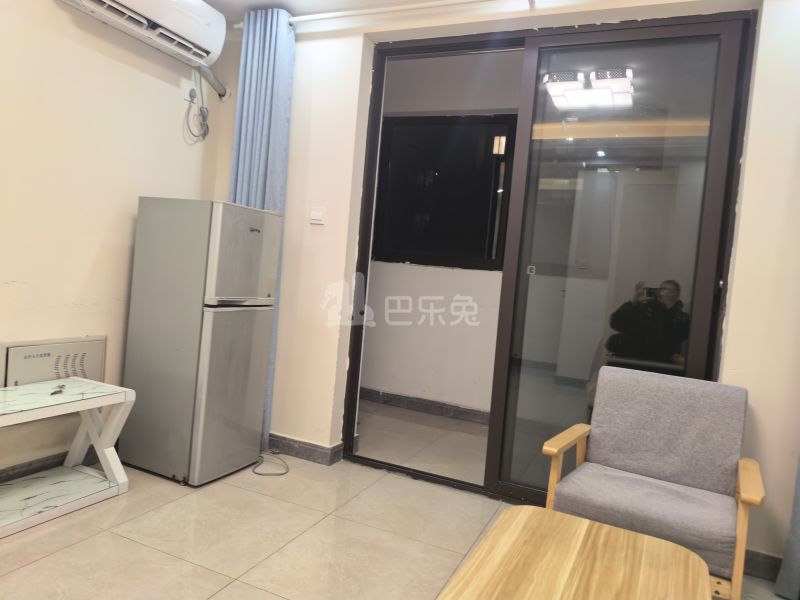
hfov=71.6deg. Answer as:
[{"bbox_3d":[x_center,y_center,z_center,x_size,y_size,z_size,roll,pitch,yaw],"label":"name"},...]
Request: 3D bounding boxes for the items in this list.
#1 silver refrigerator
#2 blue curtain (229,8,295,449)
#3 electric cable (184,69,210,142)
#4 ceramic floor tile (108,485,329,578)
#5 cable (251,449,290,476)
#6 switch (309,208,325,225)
[{"bbox_3d":[-0.995,0.178,2.809,0.497,1.293,0.471,6,3,23],"label":"silver refrigerator"},{"bbox_3d":[-0.801,-0.362,3.008,0.310,2.355,0.135,6,3,23],"label":"blue curtain"},{"bbox_3d":[-1.145,-1.091,3.147,0.055,0.400,0.145,6,3,23],"label":"electric cable"},{"bbox_3d":[-0.693,0.889,2.213,0.600,0.010,0.600,6,3,23],"label":"ceramic floor tile"},{"bbox_3d":[-0.657,0.837,2.888,0.200,0.035,0.335,5,3,-1],"label":"cable"},{"bbox_3d":[-0.437,-0.446,2.948,0.088,0.086,0.012,6,3,23],"label":"switch"}]

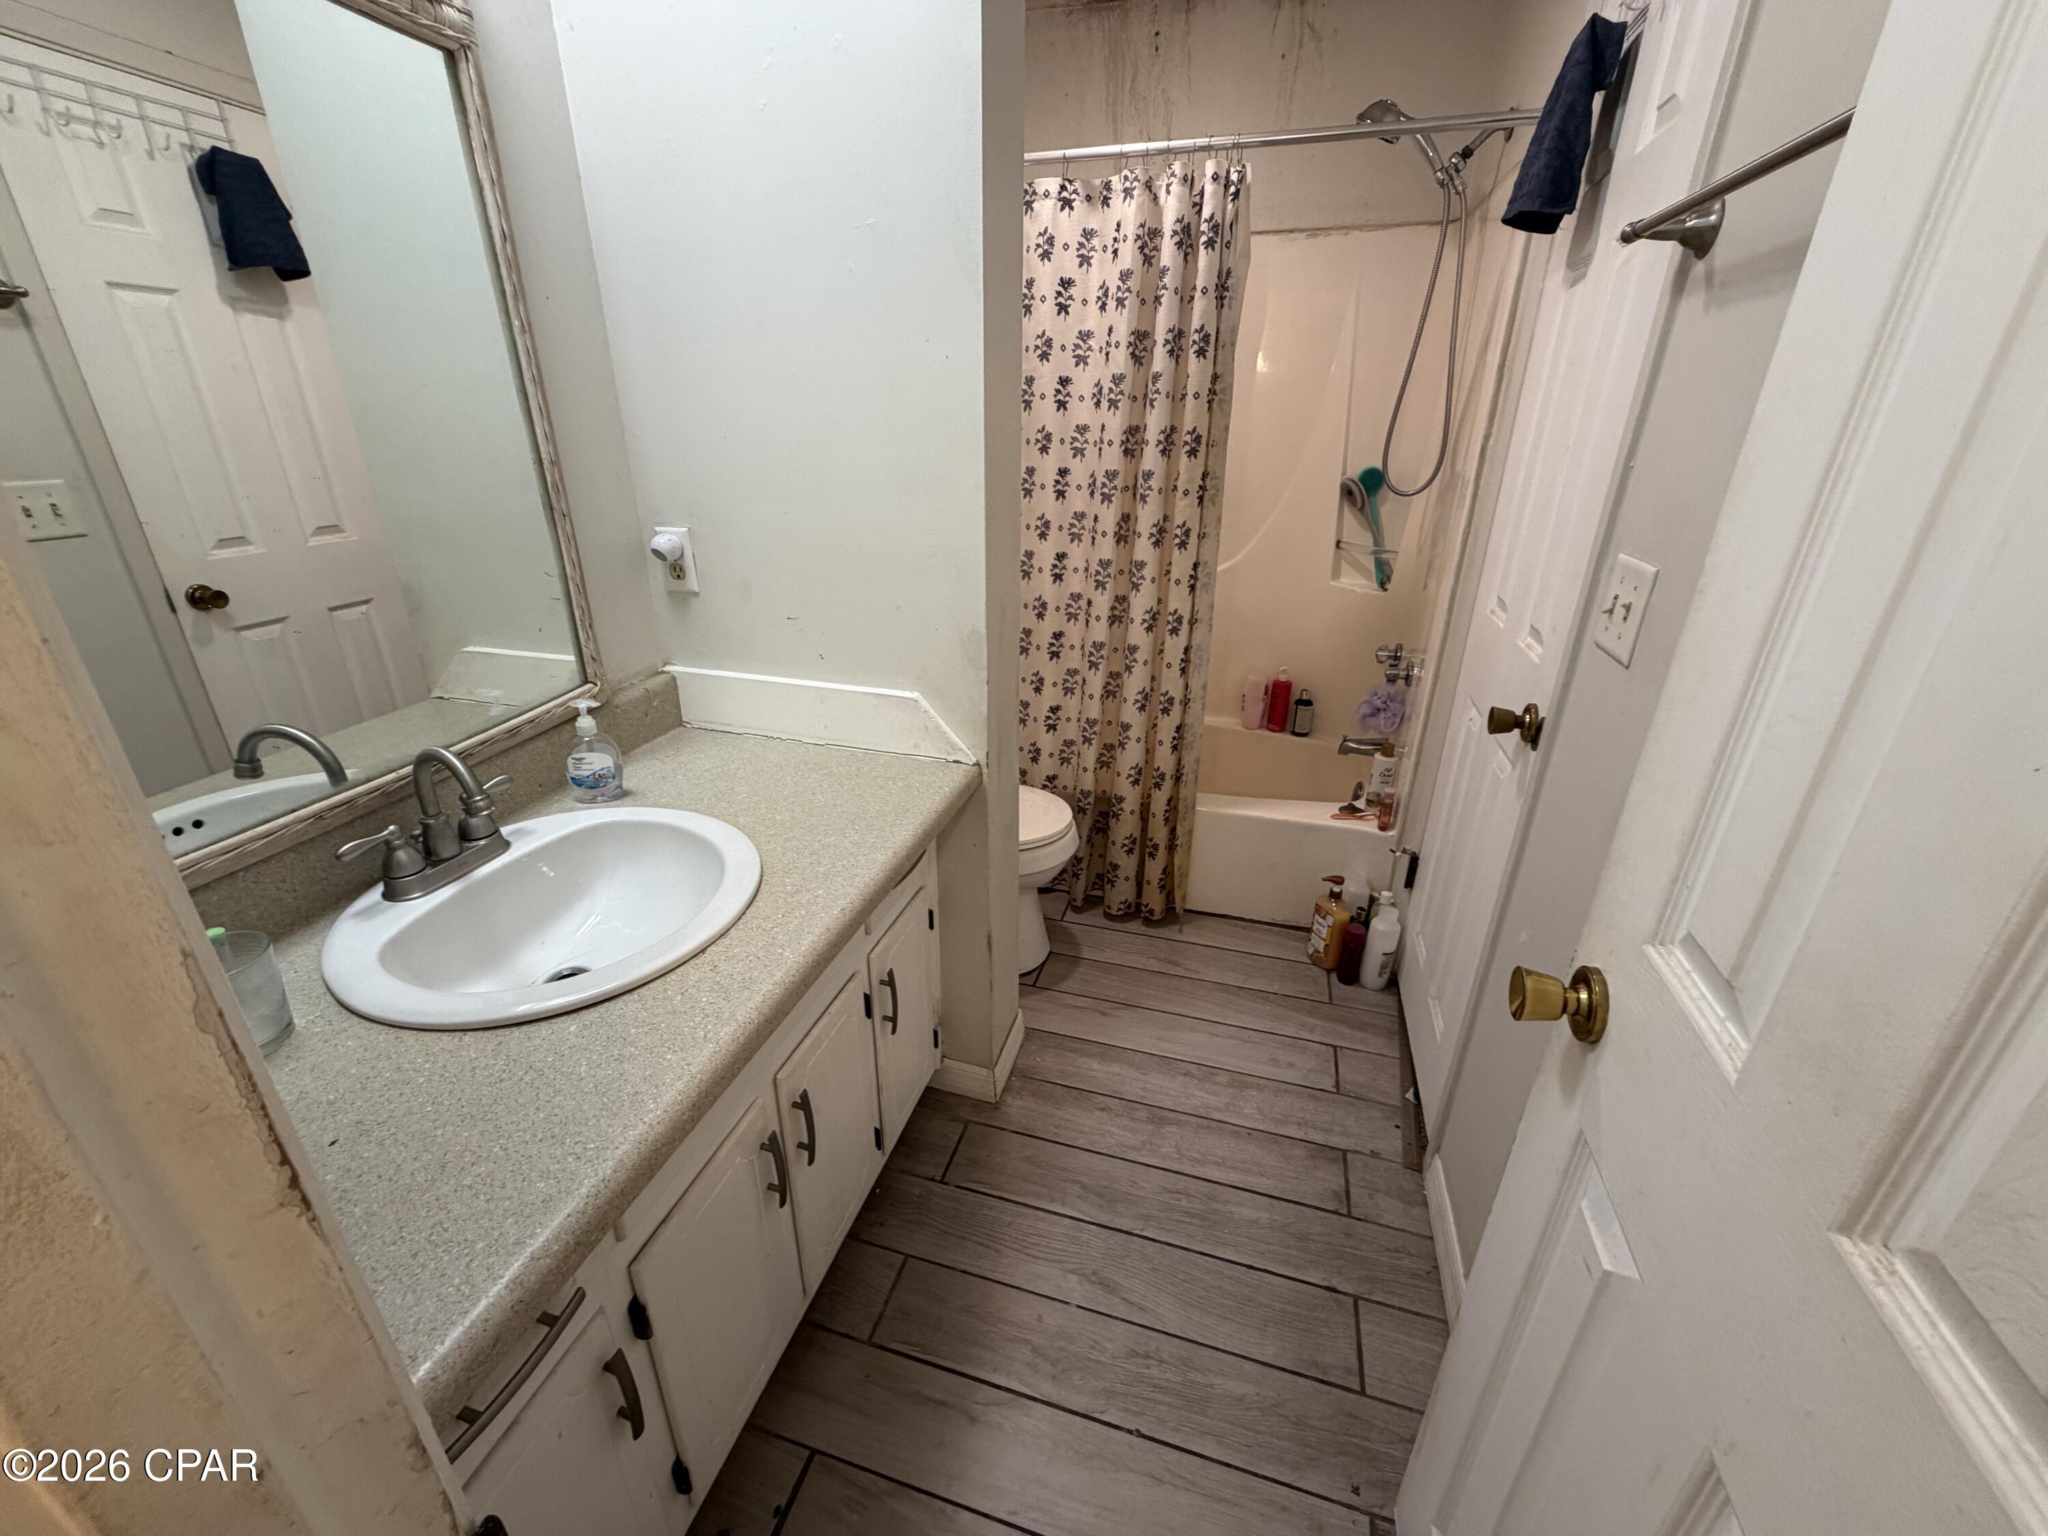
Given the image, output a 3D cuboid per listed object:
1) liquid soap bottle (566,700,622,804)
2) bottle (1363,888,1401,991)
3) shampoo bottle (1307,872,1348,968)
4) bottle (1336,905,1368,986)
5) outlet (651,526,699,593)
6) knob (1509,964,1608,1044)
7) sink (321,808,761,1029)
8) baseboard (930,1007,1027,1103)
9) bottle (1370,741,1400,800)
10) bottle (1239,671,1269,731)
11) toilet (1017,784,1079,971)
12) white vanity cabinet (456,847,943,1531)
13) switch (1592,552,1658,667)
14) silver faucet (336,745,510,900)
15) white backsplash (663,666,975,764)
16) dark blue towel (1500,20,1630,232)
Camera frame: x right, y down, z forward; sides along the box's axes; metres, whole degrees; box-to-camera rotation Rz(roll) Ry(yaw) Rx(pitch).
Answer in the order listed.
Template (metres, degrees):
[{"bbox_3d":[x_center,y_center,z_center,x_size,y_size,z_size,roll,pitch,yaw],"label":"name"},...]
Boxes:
[{"bbox_3d":[-0.672,-0.033,1.301,0.080,0.161,0.051,-1,24,-4],"label":"liquid soap bottle"},{"bbox_3d":[0.894,0.425,2.068,0.080,0.265,0.074,-5,24,-12],"label":"bottle"},{"bbox_3d":[0.803,0.397,2.151,0.054,0.256,0.082,-8,25,-18],"label":"shampoo bottle"},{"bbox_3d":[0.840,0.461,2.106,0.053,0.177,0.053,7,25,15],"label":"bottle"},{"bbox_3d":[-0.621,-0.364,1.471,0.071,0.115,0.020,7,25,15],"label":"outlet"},{"bbox_3d":[0.443,0.191,0.687,0.060,0.065,0.065,7,24,15],"label":"knob"},{"bbox_3d":[-0.574,0.222,1.056,0.482,0.160,0.488,7,24,15],"label":"sink"},{"bbox_3d":[-0.103,0.621,1.823,0.155,0.084,0.188,7,24,15],"label":"baseboard"},{"bbox_3d":[0.988,0.018,2.281,0.068,0.187,0.050,7,24,15],"label":"bottle"},{"bbox_3d":[0.793,-0.234,2.845,0.075,0.198,0.050,7,24,15],"label":"bottle"},{"bbox_3d":[-0.193,0.131,2.147,0.695,0.729,0.453,7,25,15],"label":"toilet"},{"bbox_3d":[-0.585,0.538,1.210,0.572,0.732,1.148,7,25,15],"label":"white vanity cabinet"},{"bbox_3d":[0.753,-0.201,1.044,0.014,0.117,0.122,7,25,15],"label":"switch"},{"bbox_3d":[-0.714,0.054,1.034,0.148,0.179,0.241,7,25,15],"label":"silver faucet"},{"bbox_3d":[-0.381,-0.100,1.501,0.633,0.110,0.028,7,24,15],"label":"white backsplash"},{"bbox_3d":[0.851,-1.014,1.311,0.115,0.250,0.170,7,24,15],"label":"dark blue towel"}]

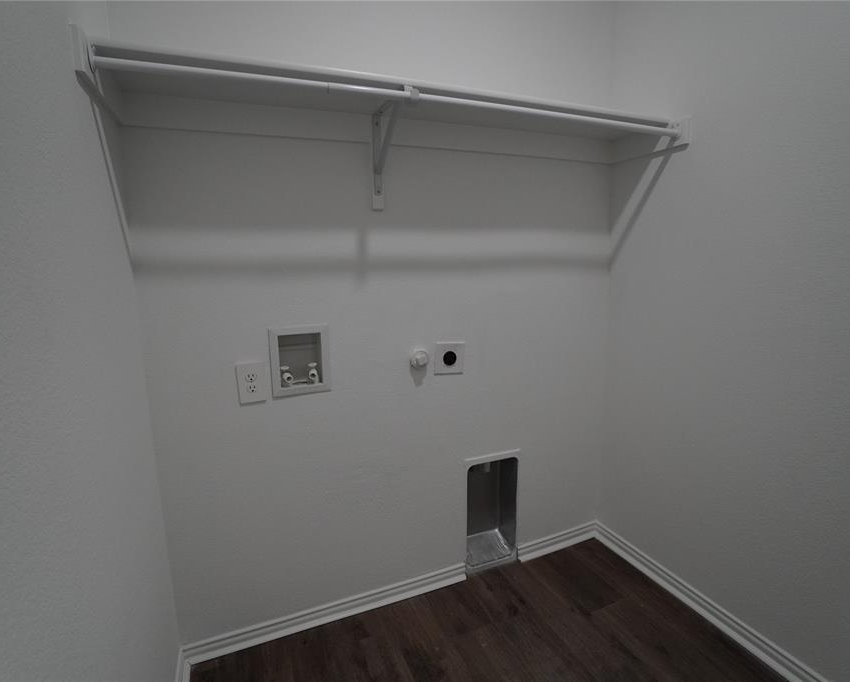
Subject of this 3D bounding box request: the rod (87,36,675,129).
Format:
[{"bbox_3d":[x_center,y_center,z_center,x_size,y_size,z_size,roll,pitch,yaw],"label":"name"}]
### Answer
[{"bbox_3d":[0.078,-0.691,1.189,1.665,0.023,0.025,-5,9,-21],"label":"rod"}]

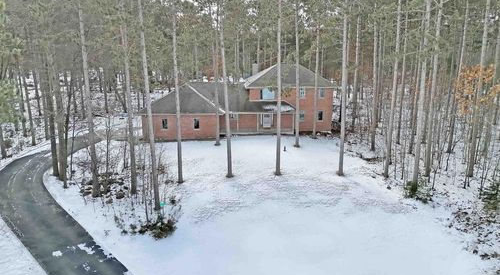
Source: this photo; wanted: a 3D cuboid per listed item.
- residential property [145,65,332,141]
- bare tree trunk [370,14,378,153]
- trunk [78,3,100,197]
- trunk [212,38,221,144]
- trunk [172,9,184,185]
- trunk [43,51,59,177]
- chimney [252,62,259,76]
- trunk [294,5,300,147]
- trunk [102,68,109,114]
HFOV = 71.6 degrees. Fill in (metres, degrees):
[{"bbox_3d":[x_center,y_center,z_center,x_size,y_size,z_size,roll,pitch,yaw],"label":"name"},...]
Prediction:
[{"bbox_3d":[-0.795,-5.130,44.425,23.000,9.000,11.800,-1,10,0],"label":"residential property"},{"bbox_3d":[11.580,-4.729,32.246,0.360,12.139,0.360,0,10,0],"label":"bare tree trunk"},{"bbox_3d":[-9.989,-2.062,21.461,0.410,11.963,0.410,0,10,0],"label":"trunk"},{"bbox_3d":[-3.477,-4.460,35.482,0.400,10.970,0.400,0,10,0],"label":"trunk"},{"bbox_3d":[-4.955,-2.649,23.909,0.440,12.170,0.440,0,10,0],"label":"trunk"},{"bbox_3d":[-15.280,-1.554,26.708,0.450,9.440,0.450,1,10,0],"label":"trunk"},{"bbox_3d":[0.787,-9.560,49.482,0.850,2.100,0.850,0,10,0],"label":"chimney"},{"bbox_3d":[4.623,-5.821,33.913,0.330,13.673,0.330,0,10,0],"label":"trunk"},{"bbox_3d":[-20.638,-6.522,49.435,0.420,6.508,0.420,0,10,0],"label":"trunk"}]

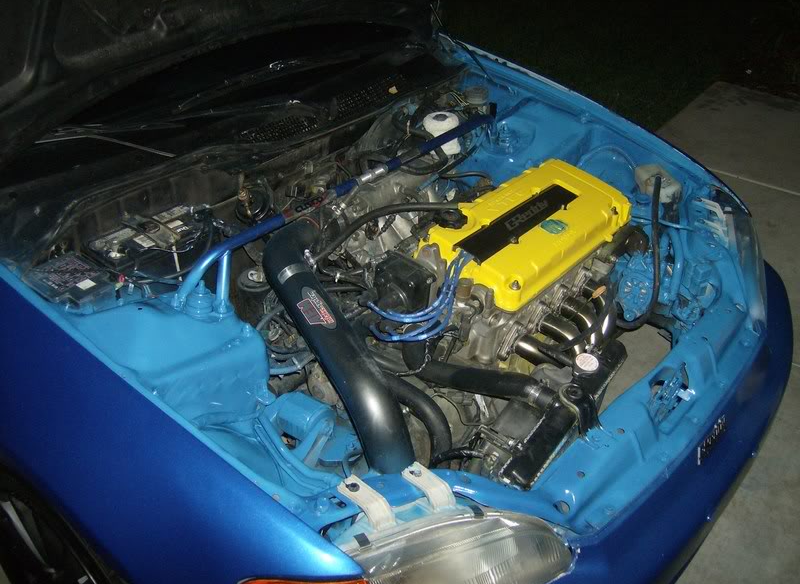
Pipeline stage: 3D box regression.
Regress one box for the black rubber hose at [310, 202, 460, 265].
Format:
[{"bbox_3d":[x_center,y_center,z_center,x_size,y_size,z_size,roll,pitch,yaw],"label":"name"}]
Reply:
[{"bbox_3d":[-0.017,-0.148,1.725,0.347,0.112,0.076,-14,43,-23],"label":"black rubber hose"}]

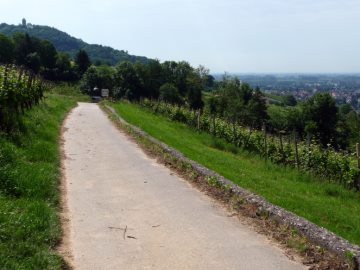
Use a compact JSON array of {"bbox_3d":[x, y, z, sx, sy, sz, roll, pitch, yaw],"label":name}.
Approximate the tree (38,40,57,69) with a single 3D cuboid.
[{"bbox_3d":[-23.357,-13.926,88.000,3.530,5.820,3.350,0,7,0],"label":"tree"}]

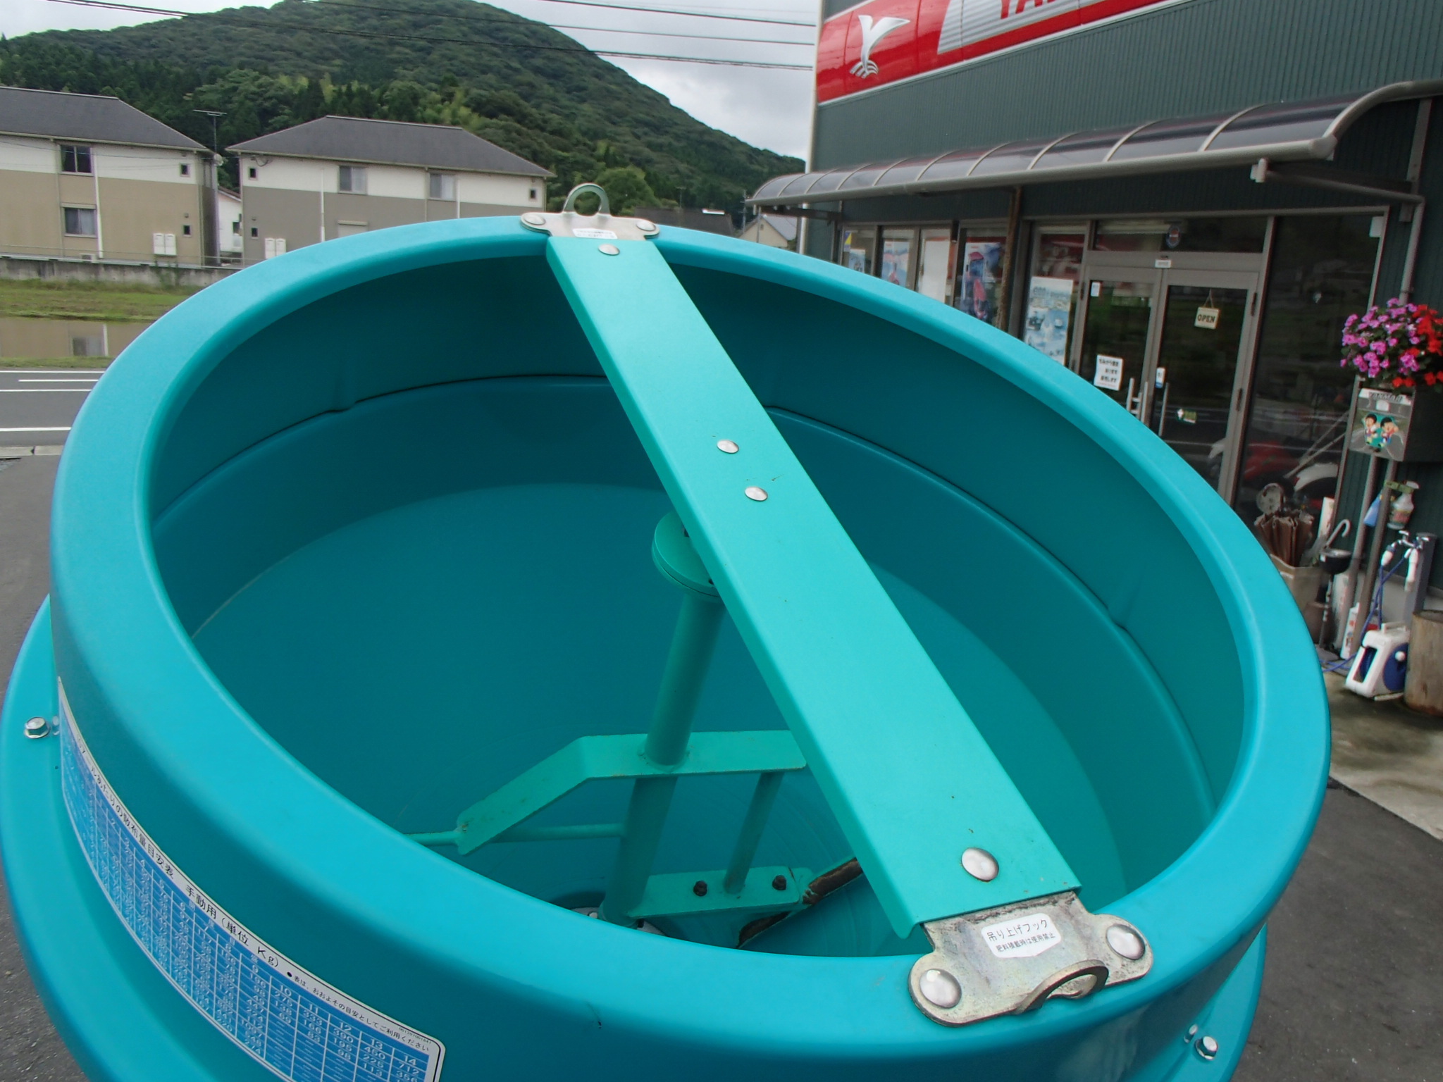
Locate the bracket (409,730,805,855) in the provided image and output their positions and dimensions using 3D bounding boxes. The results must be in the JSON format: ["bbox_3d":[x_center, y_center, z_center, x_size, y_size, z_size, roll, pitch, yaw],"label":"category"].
[{"bbox_3d":[-0.118,0.256,1.170,0.384,0.122,0.052,1,39,-19],"label":"bracket"}]

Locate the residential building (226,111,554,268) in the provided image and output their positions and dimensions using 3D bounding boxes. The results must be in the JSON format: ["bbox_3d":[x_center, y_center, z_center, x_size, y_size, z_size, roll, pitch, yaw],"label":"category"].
[{"bbox_3d":[-17.777,-18.645,63.677,16.112,7.942,9.097,-1,13,-17],"label":"residential building"}]

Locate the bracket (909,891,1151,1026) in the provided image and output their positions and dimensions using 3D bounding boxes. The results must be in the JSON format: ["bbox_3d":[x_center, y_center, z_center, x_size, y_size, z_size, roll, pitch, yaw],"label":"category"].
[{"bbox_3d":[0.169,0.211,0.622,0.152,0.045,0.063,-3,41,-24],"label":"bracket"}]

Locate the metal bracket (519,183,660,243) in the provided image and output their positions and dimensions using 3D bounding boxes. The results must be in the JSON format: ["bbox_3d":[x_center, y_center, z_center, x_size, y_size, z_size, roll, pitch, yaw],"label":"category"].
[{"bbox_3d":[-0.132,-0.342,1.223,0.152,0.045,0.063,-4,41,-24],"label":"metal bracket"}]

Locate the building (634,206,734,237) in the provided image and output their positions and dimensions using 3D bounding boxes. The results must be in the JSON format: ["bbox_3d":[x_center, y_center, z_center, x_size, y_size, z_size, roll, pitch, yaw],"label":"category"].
[{"bbox_3d":[-3.293,-24.086,97.017,9.000,6.500,8.000,-1,13,-17],"label":"building"}]

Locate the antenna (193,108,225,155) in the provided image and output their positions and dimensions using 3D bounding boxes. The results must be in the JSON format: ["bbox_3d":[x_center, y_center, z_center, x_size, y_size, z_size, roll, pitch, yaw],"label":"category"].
[{"bbox_3d":[-25.651,-20.498,58.630,1.650,2.350,0.400,-6,16,-34],"label":"antenna"}]

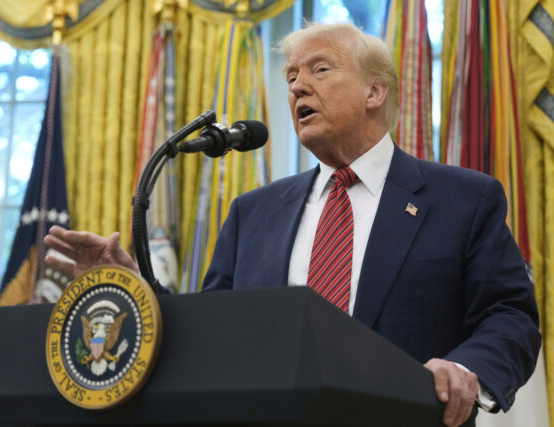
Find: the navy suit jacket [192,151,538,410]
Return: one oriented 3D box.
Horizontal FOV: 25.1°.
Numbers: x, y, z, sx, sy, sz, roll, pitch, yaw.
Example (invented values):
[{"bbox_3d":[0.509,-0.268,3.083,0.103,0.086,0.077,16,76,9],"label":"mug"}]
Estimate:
[{"bbox_3d":[0.120,0.245,2.230,0.660,0.770,0.450,-4,-12,28],"label":"navy suit jacket"}]

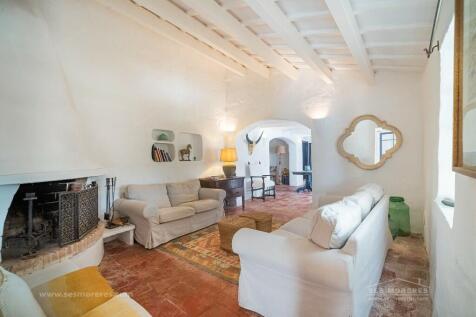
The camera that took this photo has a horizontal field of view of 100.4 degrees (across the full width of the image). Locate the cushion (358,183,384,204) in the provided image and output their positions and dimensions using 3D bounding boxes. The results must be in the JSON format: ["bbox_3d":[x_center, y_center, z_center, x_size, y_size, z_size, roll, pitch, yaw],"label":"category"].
[{"bbox_3d":[1.602,0.577,2.480,0.210,0.440,0.560,17,10,40],"label":"cushion"}]

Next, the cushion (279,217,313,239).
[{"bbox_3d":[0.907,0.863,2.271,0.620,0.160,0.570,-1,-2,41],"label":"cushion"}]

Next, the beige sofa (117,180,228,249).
[{"bbox_3d":[-1.137,0.843,3.683,0.890,0.850,1.790,-1,-1,35],"label":"beige sofa"}]

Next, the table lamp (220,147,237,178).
[{"bbox_3d":[-0.225,0.109,4.899,0.410,0.770,0.410,0,-1,0],"label":"table lamp"}]

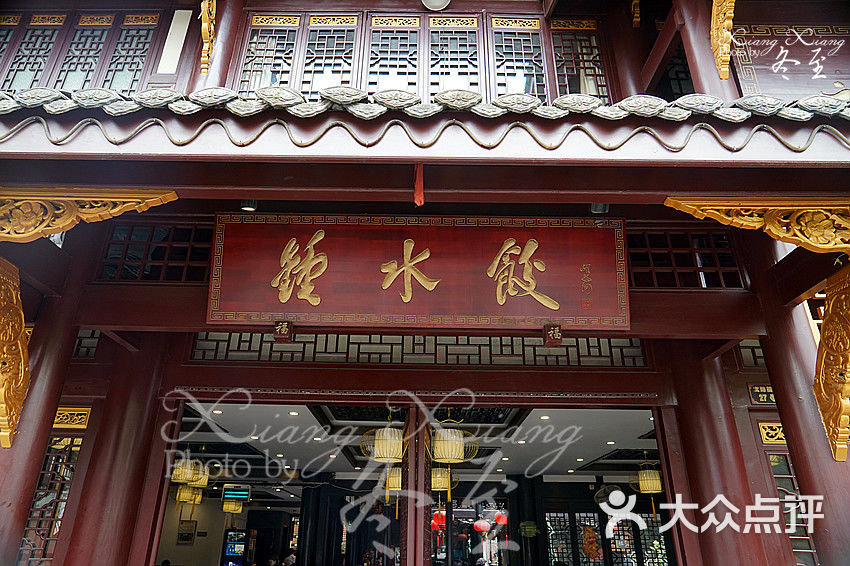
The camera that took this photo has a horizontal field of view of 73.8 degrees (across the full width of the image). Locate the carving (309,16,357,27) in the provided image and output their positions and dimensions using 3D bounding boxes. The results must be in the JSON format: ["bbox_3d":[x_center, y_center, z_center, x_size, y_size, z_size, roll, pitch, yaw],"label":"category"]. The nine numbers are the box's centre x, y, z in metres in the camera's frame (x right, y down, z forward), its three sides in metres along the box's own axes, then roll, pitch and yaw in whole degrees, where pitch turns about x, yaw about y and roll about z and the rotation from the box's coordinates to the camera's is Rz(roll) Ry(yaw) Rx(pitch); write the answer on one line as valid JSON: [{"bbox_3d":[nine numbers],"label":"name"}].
[{"bbox_3d":[-0.832,-2.381,5.153,0.424,0.135,0.040,1,-26,0],"label":"carving"}]

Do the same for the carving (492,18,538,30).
[{"bbox_3d":[0.828,-2.361,5.155,0.424,0.143,0.040,1,-26,0],"label":"carving"}]

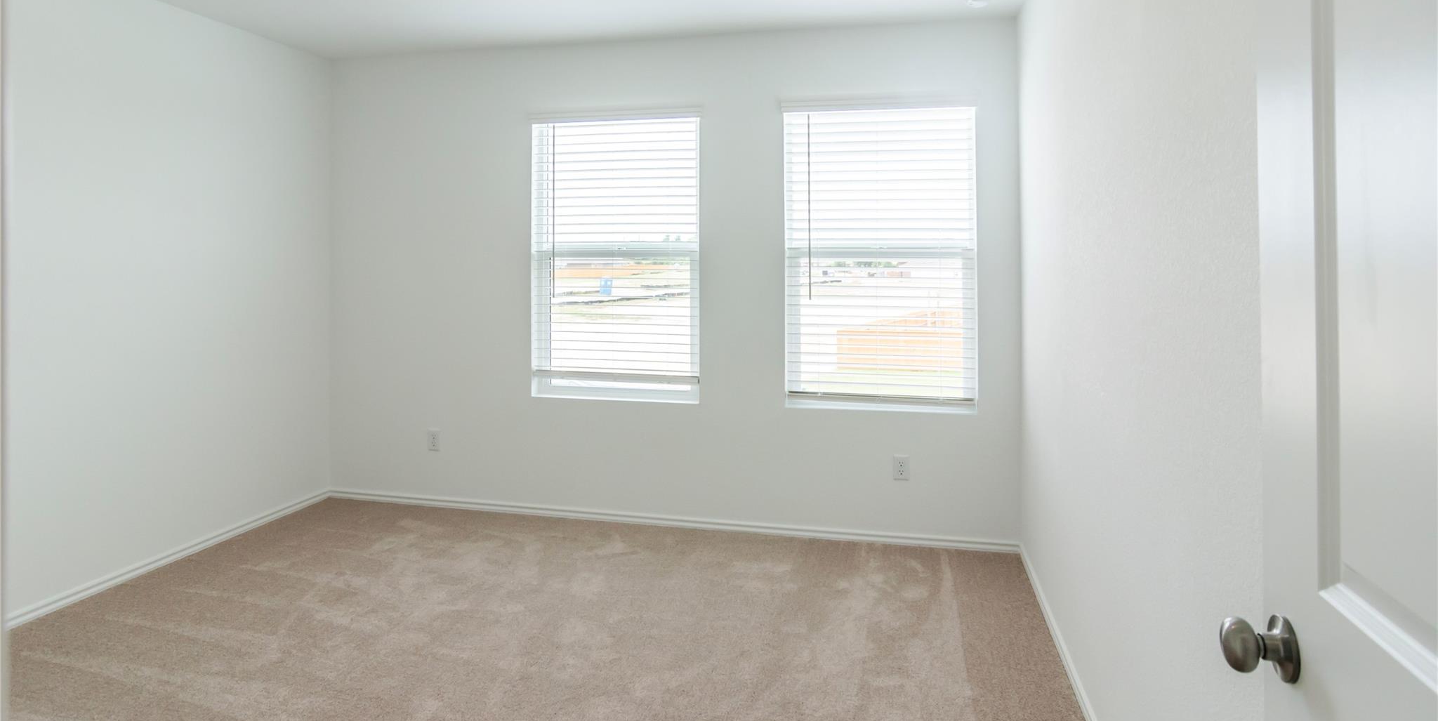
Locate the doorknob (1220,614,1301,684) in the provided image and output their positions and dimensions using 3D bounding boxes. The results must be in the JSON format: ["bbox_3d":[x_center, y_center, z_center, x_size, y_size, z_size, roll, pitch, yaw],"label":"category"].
[{"bbox_3d":[0.632,0.336,0.840,0.063,0.067,0.067,1,5,13],"label":"doorknob"}]

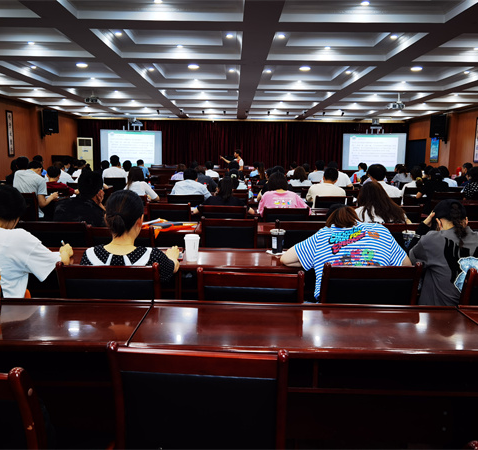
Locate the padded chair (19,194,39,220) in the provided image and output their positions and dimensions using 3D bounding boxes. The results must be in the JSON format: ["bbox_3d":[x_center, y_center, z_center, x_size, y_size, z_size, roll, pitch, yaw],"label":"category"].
[{"bbox_3d":[-2.868,0.031,6.414,0.480,0.930,0.550,1,8,-1],"label":"padded chair"}]

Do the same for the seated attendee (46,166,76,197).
[{"bbox_3d":[-2.839,-0.298,7.509,0.520,1.274,0.750,2,8,9],"label":"seated attendee"}]

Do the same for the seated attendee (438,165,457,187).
[{"bbox_3d":[3.781,-0.440,8.759,0.480,1.340,0.720,1,8,-1],"label":"seated attendee"}]

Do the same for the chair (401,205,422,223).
[{"bbox_3d":[1.622,0.239,5.038,0.490,0.898,0.551,1,8,0],"label":"chair"}]

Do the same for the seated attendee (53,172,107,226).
[{"bbox_3d":[-1.250,0.214,3.858,0.550,1.323,0.750,2,8,11],"label":"seated attendee"}]

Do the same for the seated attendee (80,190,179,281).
[{"bbox_3d":[-0.567,0.399,2.485,0.503,1.169,0.800,1,8,-1],"label":"seated attendee"}]

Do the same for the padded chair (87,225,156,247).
[{"bbox_3d":[-0.812,0.415,3.491,0.470,0.920,0.530,1,9,0],"label":"padded chair"}]

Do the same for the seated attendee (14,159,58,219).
[{"bbox_3d":[-2.765,-0.192,6.464,0.550,1.360,0.780,3,8,17],"label":"seated attendee"}]

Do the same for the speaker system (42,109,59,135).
[{"bbox_3d":[-5.606,-3.082,13.978,0.440,0.700,0.420,-1,15,-16],"label":"speaker system"}]

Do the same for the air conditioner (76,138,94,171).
[{"bbox_3d":[-5.007,-1.866,15.324,0.510,1.890,0.360,-1,8,-14],"label":"air conditioner"}]

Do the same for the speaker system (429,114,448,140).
[{"bbox_3d":[5.945,-2.929,13.961,0.440,0.700,0.420,3,15,15],"label":"speaker system"}]

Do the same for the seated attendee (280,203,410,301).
[{"bbox_3d":[0.582,0.438,2.592,0.718,1.088,0.800,1,8,-1],"label":"seated attendee"}]

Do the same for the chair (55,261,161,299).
[{"bbox_3d":[-0.581,0.568,2.340,0.450,0.875,0.500,1,8,-1],"label":"chair"}]

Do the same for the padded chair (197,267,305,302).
[{"bbox_3d":[0.066,0.586,2.273,0.520,0.890,0.540,2,8,5],"label":"padded chair"}]

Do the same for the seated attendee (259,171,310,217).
[{"bbox_3d":[0.469,0.054,4.875,0.556,1.196,0.800,1,8,-1],"label":"seated attendee"}]

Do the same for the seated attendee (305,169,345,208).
[{"bbox_3d":[1.073,-0.138,6.096,0.520,1.240,0.800,1,8,0],"label":"seated attendee"}]

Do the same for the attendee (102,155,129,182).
[{"bbox_3d":[-2.409,-0.701,9.294,0.500,1.310,0.800,1,8,0],"label":"attendee"}]

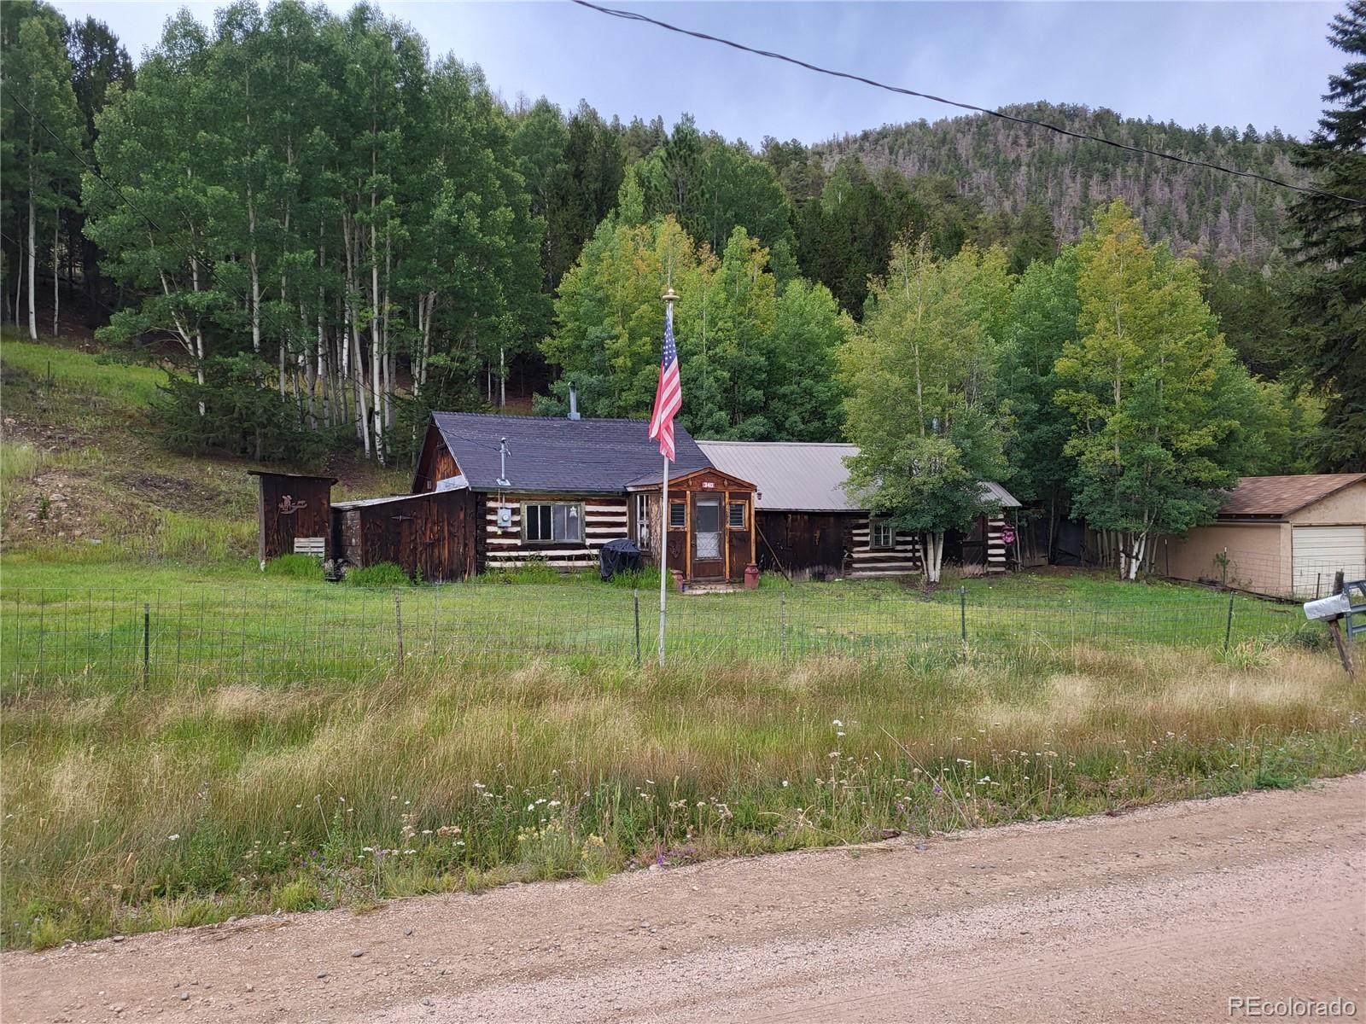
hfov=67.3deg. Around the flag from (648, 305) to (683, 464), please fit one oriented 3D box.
[{"bbox_3d":[-0.180,-1.340,10.500,0.350,1.640,0.250,0,0,0],"label":"flag"}]

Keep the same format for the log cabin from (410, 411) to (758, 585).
[{"bbox_3d":[-2.822,-0.455,27.776,7.100,4.470,8.700,0,0,-25],"label":"log cabin"}]

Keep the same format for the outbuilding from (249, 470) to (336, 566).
[{"bbox_3d":[-9.500,0.190,25.200,1.900,2.350,1.800,0,0,-25],"label":"outbuilding"}]

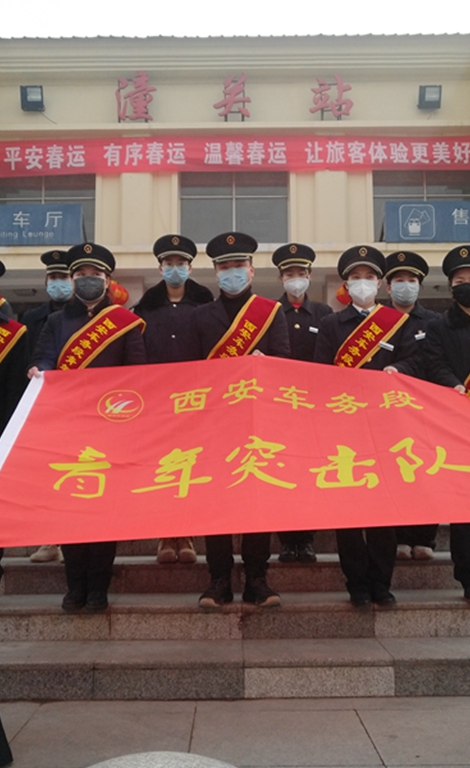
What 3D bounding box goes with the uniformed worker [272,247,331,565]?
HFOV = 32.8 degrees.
[{"bbox_3d":[0.340,0.073,4.278,0.480,1.703,0.330,-1,-6,0],"label":"uniformed worker"}]

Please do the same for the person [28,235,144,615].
[{"bbox_3d":[-0.704,0.168,3.812,0.550,1.730,0.400,0,-6,-5],"label":"person"}]

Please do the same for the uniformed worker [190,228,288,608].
[{"bbox_3d":[0.026,0.134,3.829,0.480,1.786,0.380,-1,-6,0],"label":"uniformed worker"}]

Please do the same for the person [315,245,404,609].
[{"bbox_3d":[0.600,0.167,3.817,0.470,1.708,0.400,-1,-6,2],"label":"person"}]

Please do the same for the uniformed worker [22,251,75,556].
[{"bbox_3d":[-0.971,0.094,4.343,0.480,1.702,0.340,-1,-6,8],"label":"uniformed worker"}]

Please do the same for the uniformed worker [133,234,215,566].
[{"bbox_3d":[-0.324,0.054,4.277,0.500,1.754,0.350,0,-6,-2],"label":"uniformed worker"}]

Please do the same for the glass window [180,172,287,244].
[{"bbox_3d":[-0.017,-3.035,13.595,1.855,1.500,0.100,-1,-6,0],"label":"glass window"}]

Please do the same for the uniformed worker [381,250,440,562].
[{"bbox_3d":[0.931,0.091,4.309,0.480,1.662,0.340,-2,-6,10],"label":"uniformed worker"}]

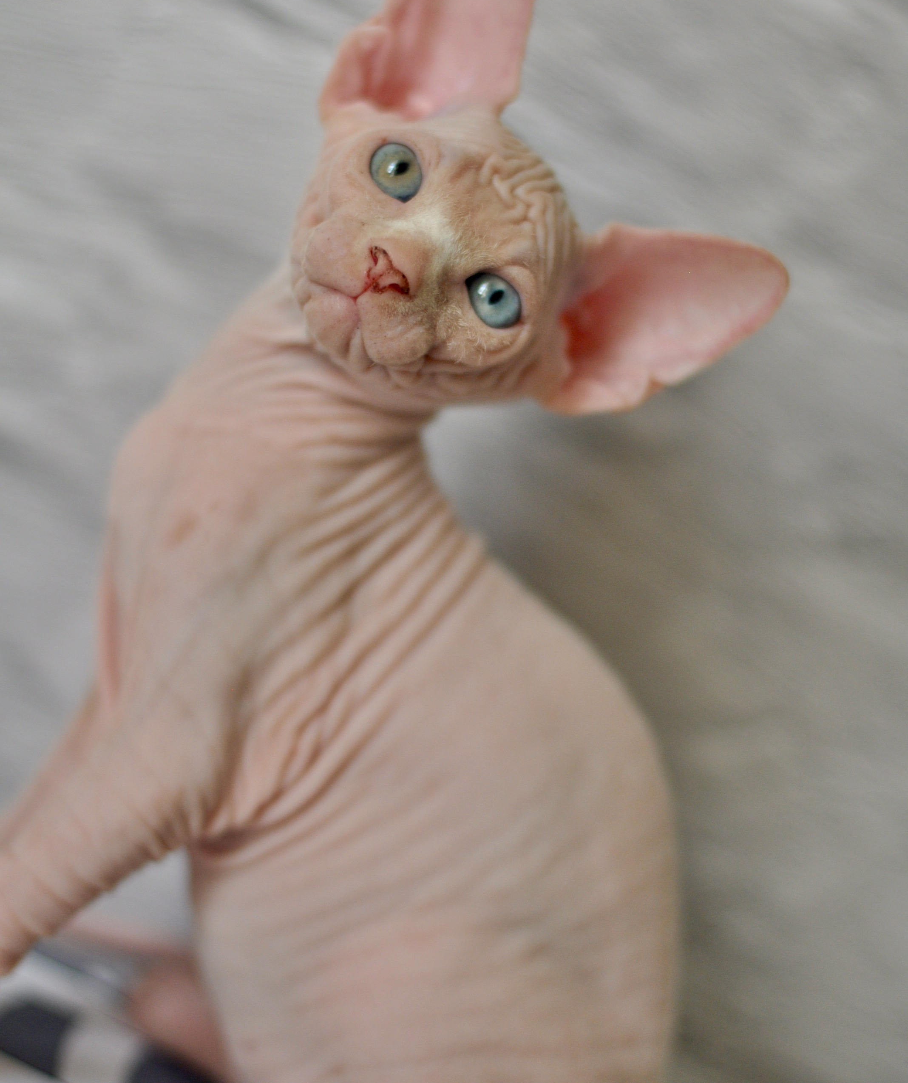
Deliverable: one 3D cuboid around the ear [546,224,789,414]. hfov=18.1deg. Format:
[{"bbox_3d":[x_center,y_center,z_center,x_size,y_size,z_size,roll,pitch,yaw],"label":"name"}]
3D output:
[{"bbox_3d":[0.045,-0.046,0.598,0.046,0.033,0.023,-15,15,-9],"label":"ear"}]

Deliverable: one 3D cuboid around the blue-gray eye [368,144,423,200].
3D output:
[{"bbox_3d":[-0.012,-0.076,0.584,0.013,0.011,0.009,53,-3,2],"label":"blue-gray eye"}]

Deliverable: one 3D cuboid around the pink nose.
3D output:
[{"bbox_3d":[-0.012,-0.054,0.567,0.013,0.011,0.010,53,-3,2],"label":"pink nose"}]

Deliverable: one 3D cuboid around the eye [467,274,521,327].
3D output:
[{"bbox_3d":[0.008,-0.049,0.580,0.013,0.011,0.009,53,-3,2],"label":"eye"}]

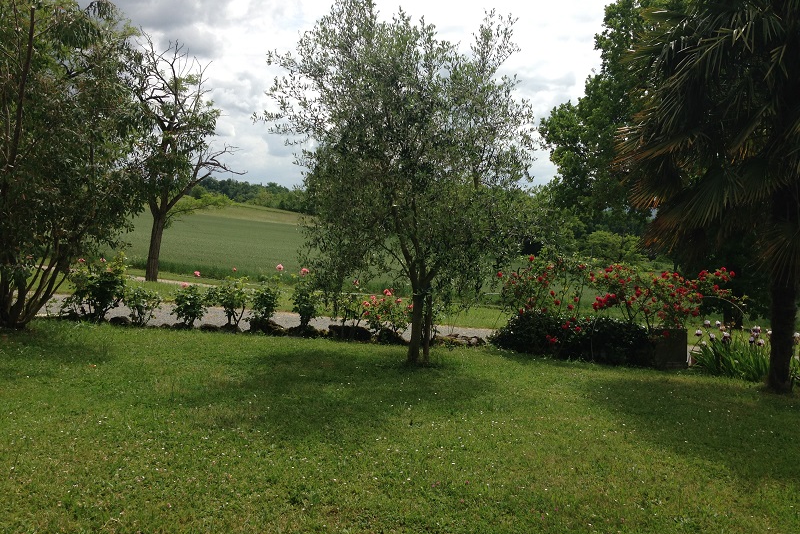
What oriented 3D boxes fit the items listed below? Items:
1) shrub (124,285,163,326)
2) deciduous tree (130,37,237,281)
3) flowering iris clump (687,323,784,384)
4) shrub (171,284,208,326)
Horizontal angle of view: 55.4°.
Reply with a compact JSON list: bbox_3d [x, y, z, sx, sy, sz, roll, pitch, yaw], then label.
[{"bbox_3d":[-4.034,0.599,12.000,0.569,0.595,0.550,-1,4,-19],"label":"shrub"},{"bbox_3d":[-6.062,-2.948,21.500,2.848,6.720,3.000,-1,3,-16],"label":"deciduous tree"},{"bbox_3d":[3.914,0.994,8.900,0.984,0.621,0.750,1,4,24],"label":"flowering iris clump"},{"bbox_3d":[-3.283,0.578,11.900,0.573,0.621,0.550,-1,3,-15],"label":"shrub"}]

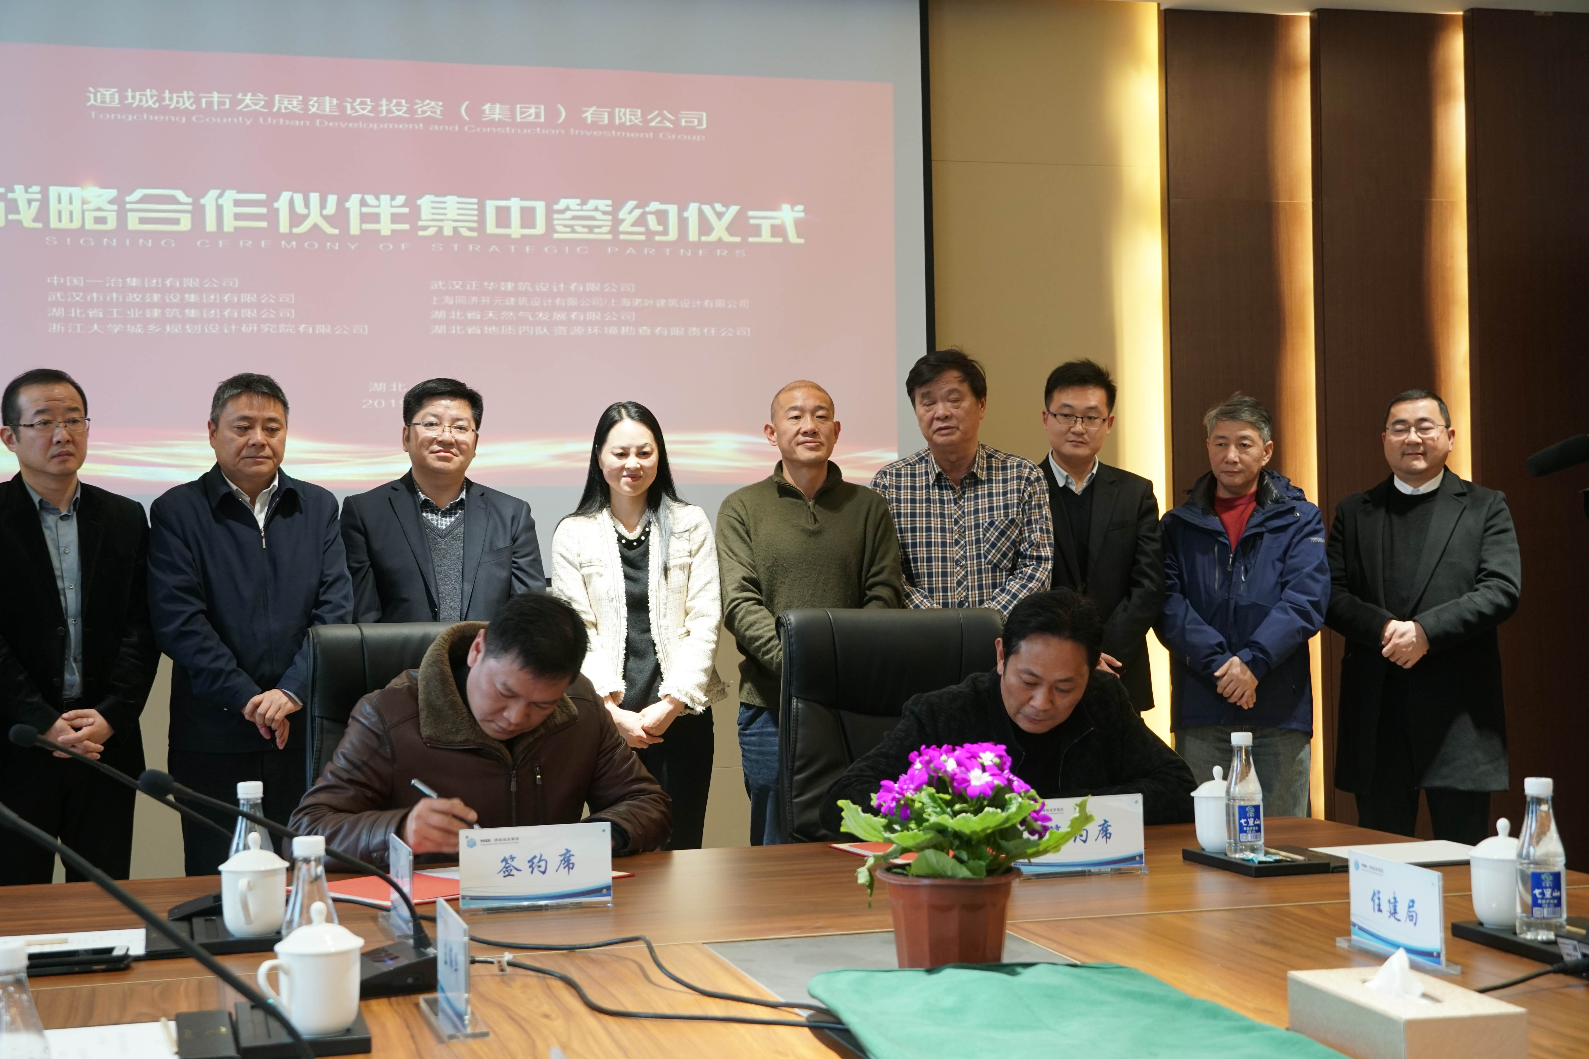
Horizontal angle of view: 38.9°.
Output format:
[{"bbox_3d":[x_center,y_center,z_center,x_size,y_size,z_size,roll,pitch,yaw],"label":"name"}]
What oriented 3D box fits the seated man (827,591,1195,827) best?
[{"bbox_3d":[0.406,0.680,3.946,0.640,1.165,0.800,-1,-1,-11],"label":"seated man"}]

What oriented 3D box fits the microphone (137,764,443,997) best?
[{"bbox_3d":[-0.566,0.388,2.509,0.330,0.262,0.115,-1,-1,-15],"label":"microphone"}]

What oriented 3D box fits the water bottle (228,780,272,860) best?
[{"bbox_3d":[-0.709,0.425,2.930,0.059,0.189,0.059,-1,-1,-16],"label":"water bottle"}]

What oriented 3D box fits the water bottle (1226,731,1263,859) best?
[{"bbox_3d":[0.689,0.406,3.462,0.059,0.189,0.059,-1,-1,-16],"label":"water bottle"}]

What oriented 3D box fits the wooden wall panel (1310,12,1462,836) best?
[{"bbox_3d":[1.761,-0.115,6.589,0.474,2.781,0.080,-1,-1,-16],"label":"wooden wall panel"}]

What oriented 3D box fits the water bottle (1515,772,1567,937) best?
[{"bbox_3d":[0.868,0.382,2.623,0.058,0.183,0.058,-1,-1,18],"label":"water bottle"}]

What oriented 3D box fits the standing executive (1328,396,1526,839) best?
[{"bbox_3d":[1.724,0.437,6.147,0.530,1.641,0.330,-1,-1,20],"label":"standing executive"}]

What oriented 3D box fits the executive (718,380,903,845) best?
[{"bbox_3d":[0.048,0.456,5.706,0.480,1.667,0.290,-1,-1,-2],"label":"executive"}]

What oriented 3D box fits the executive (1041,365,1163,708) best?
[{"bbox_3d":[0.708,0.433,5.492,0.480,1.700,0.290,-1,-1,-9],"label":"executive"}]

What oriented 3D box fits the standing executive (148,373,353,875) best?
[{"bbox_3d":[-1.240,0.476,5.192,0.480,1.673,0.300,-1,-1,-16],"label":"standing executive"}]

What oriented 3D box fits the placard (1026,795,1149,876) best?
[{"bbox_3d":[0.418,0.455,3.337,0.204,0.114,0.046,-1,-1,-16],"label":"placard"}]

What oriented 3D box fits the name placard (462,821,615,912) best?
[{"bbox_3d":[-0.357,0.464,3.089,0.210,0.112,0.050,-1,-1,-15],"label":"name placard"}]

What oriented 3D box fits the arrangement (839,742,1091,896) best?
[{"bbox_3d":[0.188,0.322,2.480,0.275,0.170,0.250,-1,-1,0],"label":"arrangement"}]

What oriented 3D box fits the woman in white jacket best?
[{"bbox_3d":[-0.387,0.489,5.593,0.450,1.615,0.290,-1,-1,-4],"label":"woman in white jacket"}]

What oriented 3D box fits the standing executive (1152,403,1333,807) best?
[{"bbox_3d":[1.203,0.455,6.009,0.470,1.626,0.310,-1,-1,20],"label":"standing executive"}]

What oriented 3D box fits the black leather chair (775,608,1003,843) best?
[{"bbox_3d":[0.255,0.718,4.200,0.600,1.120,0.680,-1,-1,-16],"label":"black leather chair"}]

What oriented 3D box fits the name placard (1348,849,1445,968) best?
[{"bbox_3d":[0.699,0.444,2.617,0.046,0.114,0.204,-1,-1,-16],"label":"name placard"}]

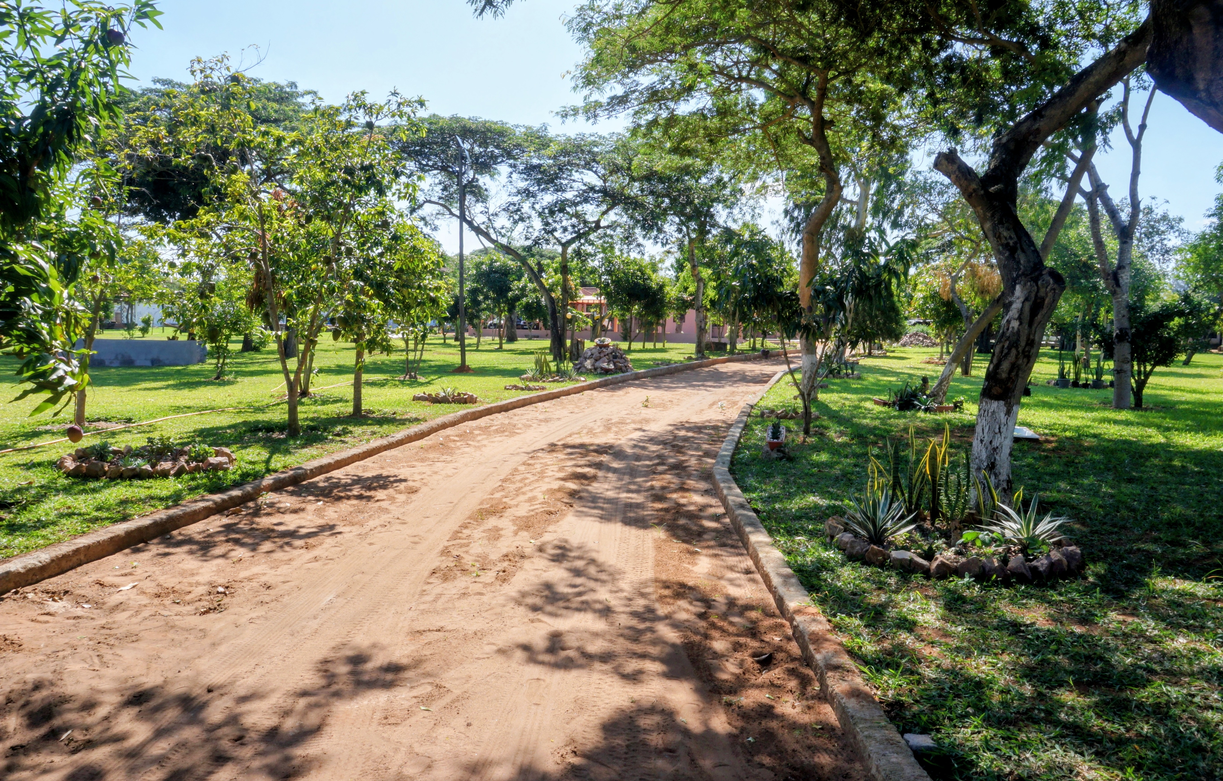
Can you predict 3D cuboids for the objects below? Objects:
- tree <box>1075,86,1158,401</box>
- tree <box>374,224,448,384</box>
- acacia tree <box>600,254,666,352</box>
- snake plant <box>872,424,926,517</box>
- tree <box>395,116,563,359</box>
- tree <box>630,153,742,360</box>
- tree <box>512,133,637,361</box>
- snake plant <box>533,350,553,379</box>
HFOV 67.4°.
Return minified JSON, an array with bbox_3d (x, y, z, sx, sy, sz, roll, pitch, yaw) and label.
[{"bbox_3d":[8.631,-2.646,15.641,1.630,5.920,1.600,0,5,0],"label":"tree"},{"bbox_3d":[-5.075,-2.281,23.181,2.060,3.970,2.000,0,5,0],"label":"tree"},{"bbox_3d":[0.999,-4.142,42.612,3.020,4.510,2.800,0,5,0],"label":"acacia tree"},{"bbox_3d":[2.241,0.641,7.131,0.446,0.728,0.420,0,5,0],"label":"snake plant"},{"bbox_3d":[-4.801,-5.477,33.137,6.110,8.720,5.400,0,5,0],"label":"tree"},{"bbox_3d":[2.850,-5.183,35.513,4.180,7.740,3.900,0,5,0],"label":"tree"},{"bbox_3d":[-1.378,-5.310,33.900,4.770,8.260,4.500,0,5,0],"label":"tree"},{"bbox_3d":[-1.802,-0.687,24.009,0.526,0.751,0.480,0,5,0],"label":"snake plant"}]

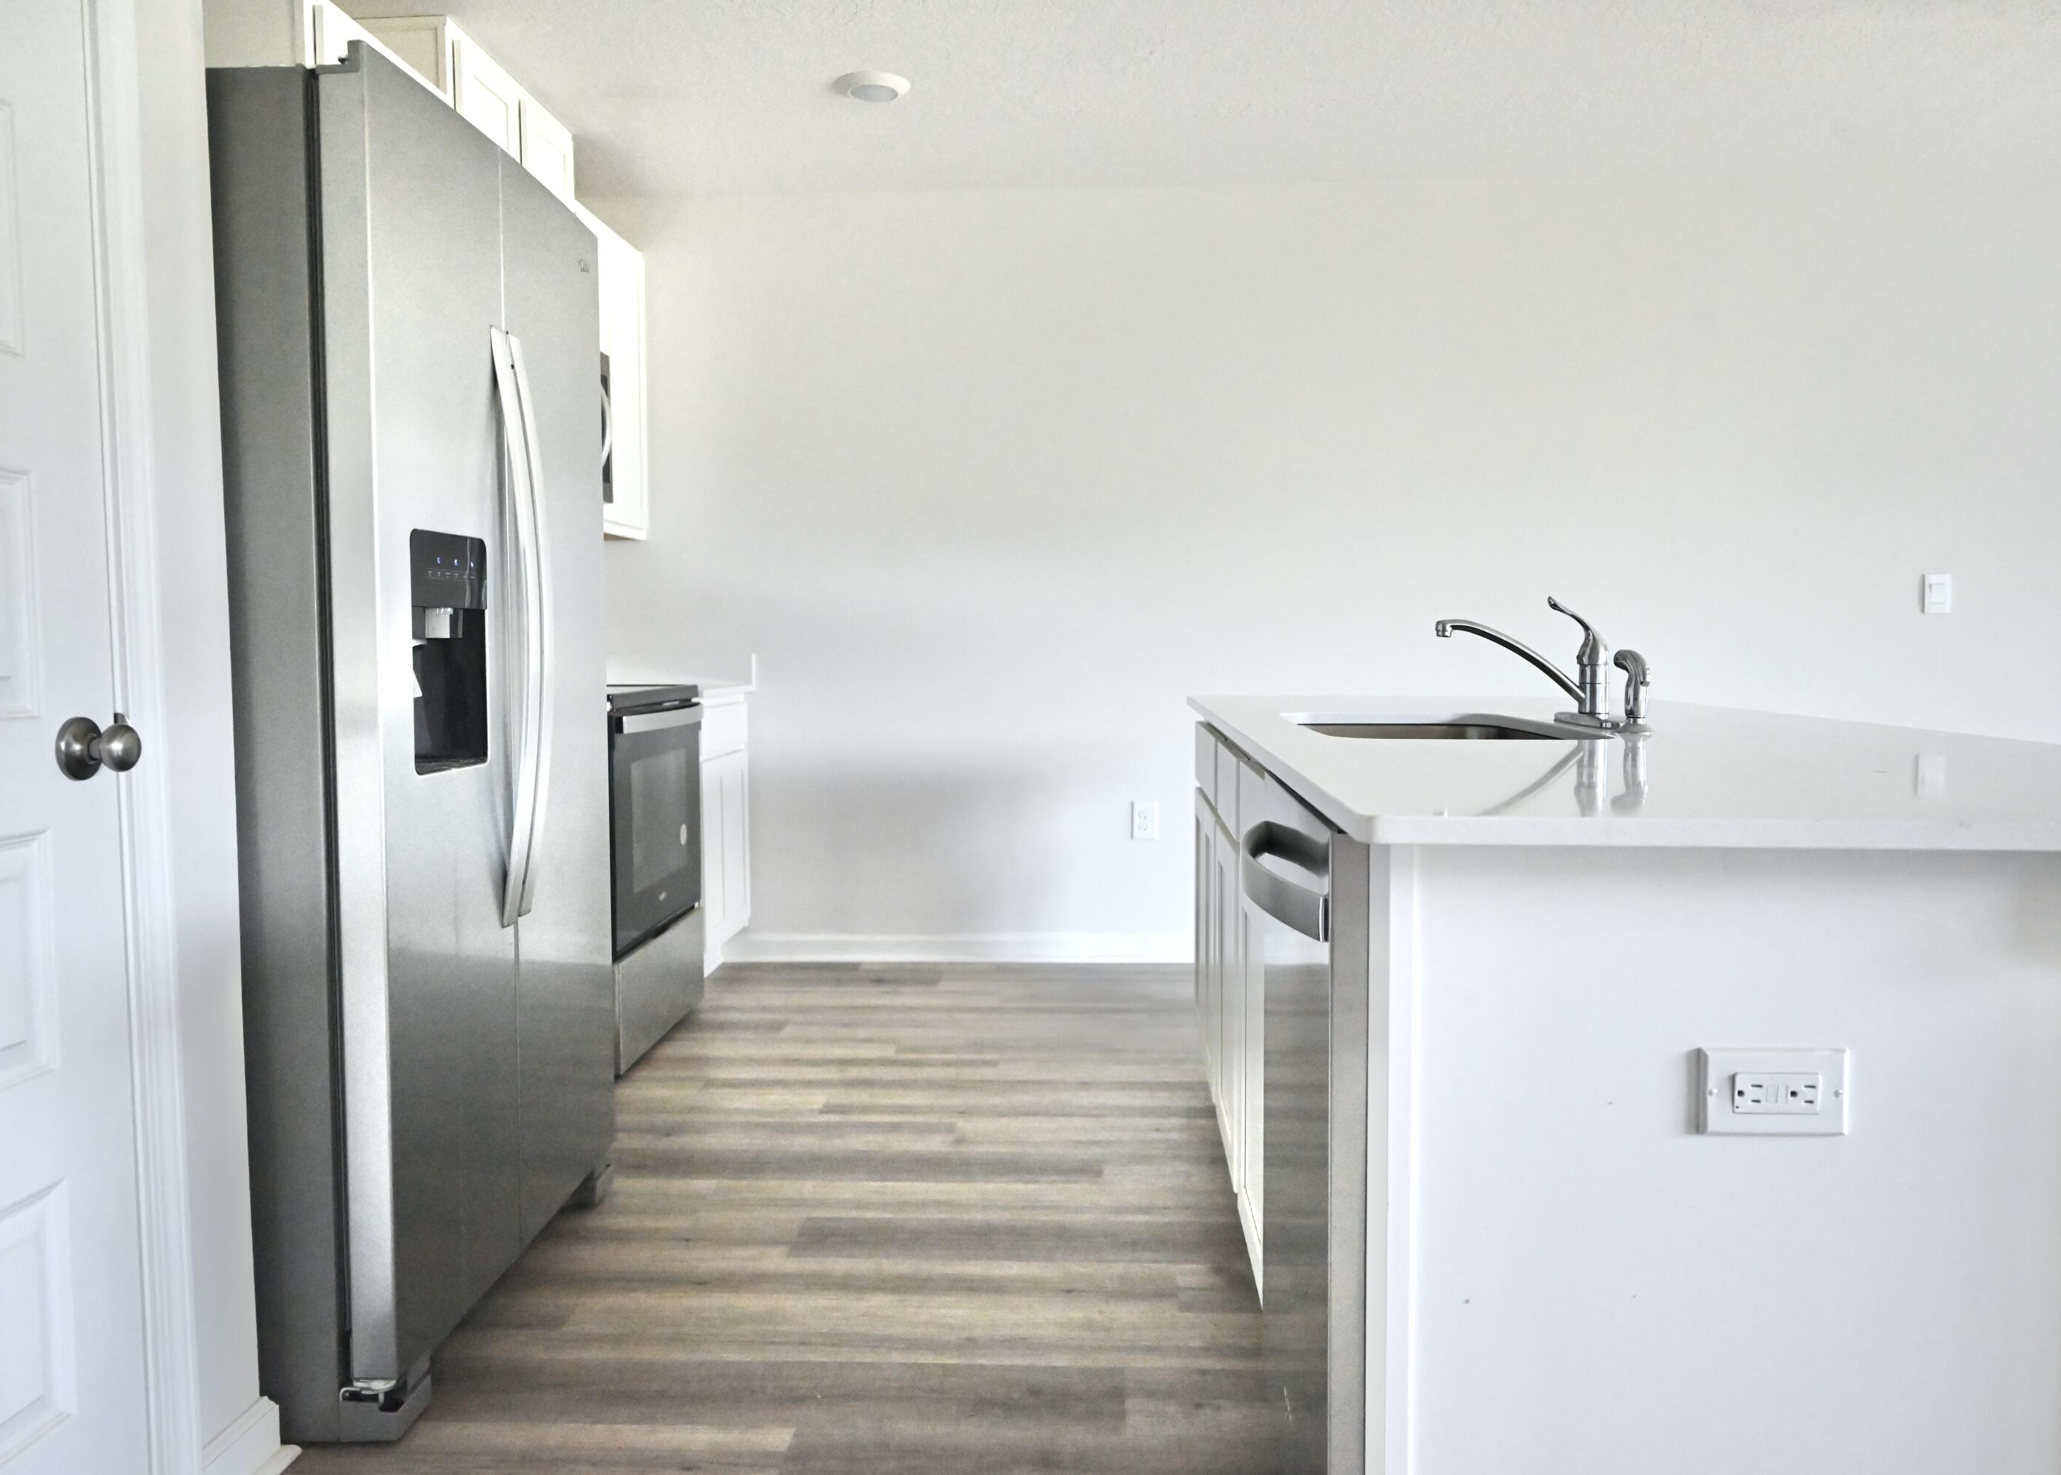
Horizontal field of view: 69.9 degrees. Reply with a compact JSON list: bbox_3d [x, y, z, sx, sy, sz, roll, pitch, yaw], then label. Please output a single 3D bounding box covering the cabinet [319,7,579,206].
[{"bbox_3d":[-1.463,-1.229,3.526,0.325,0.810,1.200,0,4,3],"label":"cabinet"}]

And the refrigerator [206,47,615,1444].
[{"bbox_3d":[-1.171,0.005,2.323,0.840,1.762,0.900,0,4,2],"label":"refrigerator"}]

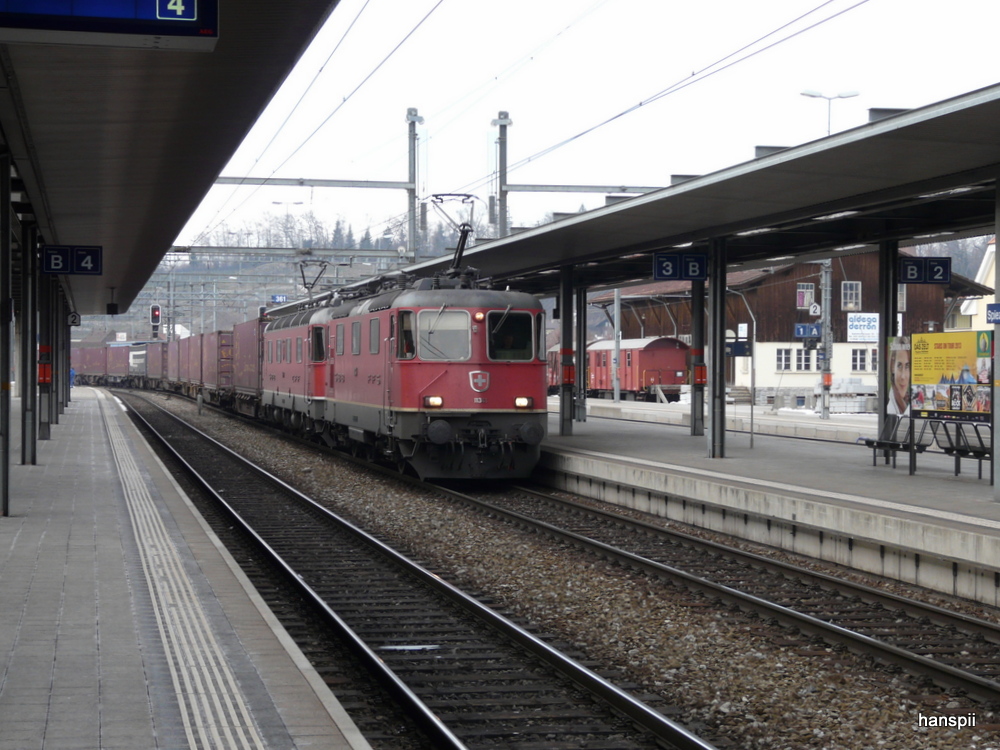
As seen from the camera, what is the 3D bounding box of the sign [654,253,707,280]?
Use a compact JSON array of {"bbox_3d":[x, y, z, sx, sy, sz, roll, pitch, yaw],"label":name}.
[{"bbox_3d":[3.252,-1.960,36.050,1.000,0.500,0.100,0,0,-12],"label":"sign"}]

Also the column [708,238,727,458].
[{"bbox_3d":[3.934,-0.488,36.136,0.250,3.980,0.250,0,0,-12],"label":"column"}]

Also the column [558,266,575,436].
[{"bbox_3d":[1.550,-0.573,46.736,0.245,3.980,0.245,0,0,-12],"label":"column"}]

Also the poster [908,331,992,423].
[{"bbox_3d":[6.540,0.025,29.050,0.080,1.290,2.730,0,0,-12],"label":"poster"}]

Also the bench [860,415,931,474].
[{"bbox_3d":[6.329,1.100,31.647,0.540,0.820,2.050,0,0,-12],"label":"bench"}]

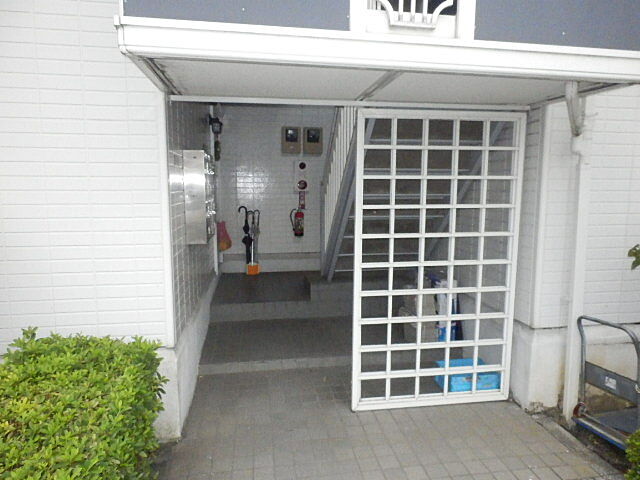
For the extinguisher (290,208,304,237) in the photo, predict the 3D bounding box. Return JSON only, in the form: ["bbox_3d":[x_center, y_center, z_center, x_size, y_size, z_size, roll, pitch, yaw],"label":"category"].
[{"bbox_3d":[-0.345,-0.268,6.804,0.210,0.450,0.140,-1,6,-7],"label":"extinguisher"}]

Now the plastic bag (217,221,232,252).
[{"bbox_3d":[-1.354,-0.045,6.311,0.200,0.450,0.230,-1,6,-7],"label":"plastic bag"}]

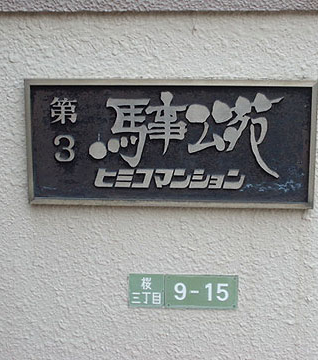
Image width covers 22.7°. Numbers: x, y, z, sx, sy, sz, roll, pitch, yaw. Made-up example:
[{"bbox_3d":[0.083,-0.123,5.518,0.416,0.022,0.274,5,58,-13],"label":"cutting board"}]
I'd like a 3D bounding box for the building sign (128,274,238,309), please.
[{"bbox_3d":[0.040,0.183,1.293,0.179,0.059,0.007,1,12,4],"label":"building sign"}]

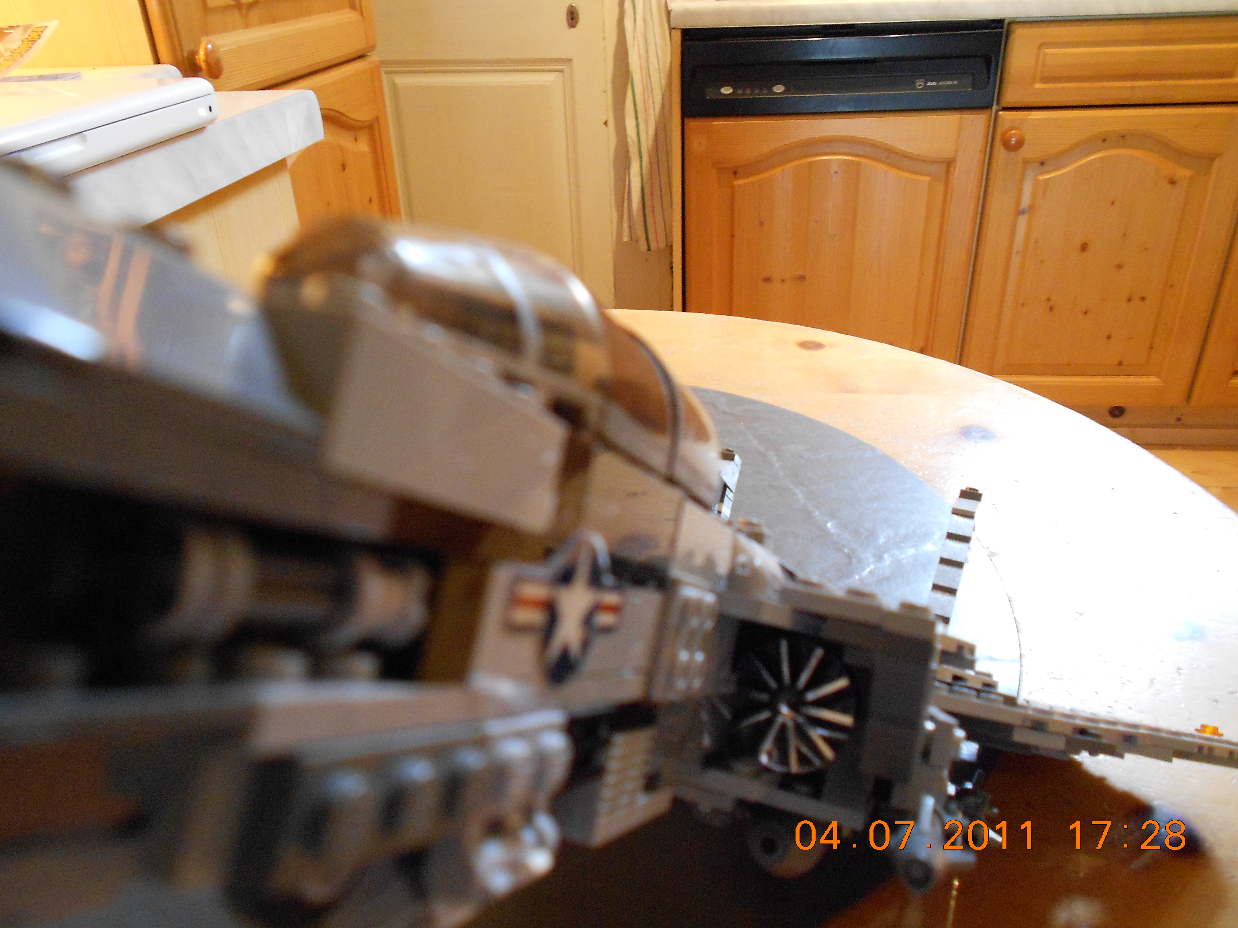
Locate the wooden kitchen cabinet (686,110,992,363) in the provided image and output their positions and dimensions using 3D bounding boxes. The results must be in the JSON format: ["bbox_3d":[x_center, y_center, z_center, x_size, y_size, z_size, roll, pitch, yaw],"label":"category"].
[{"bbox_3d":[0.461,-0.531,2.205,0.595,0.625,0.530,1,27,5],"label":"wooden kitchen cabinet"}]

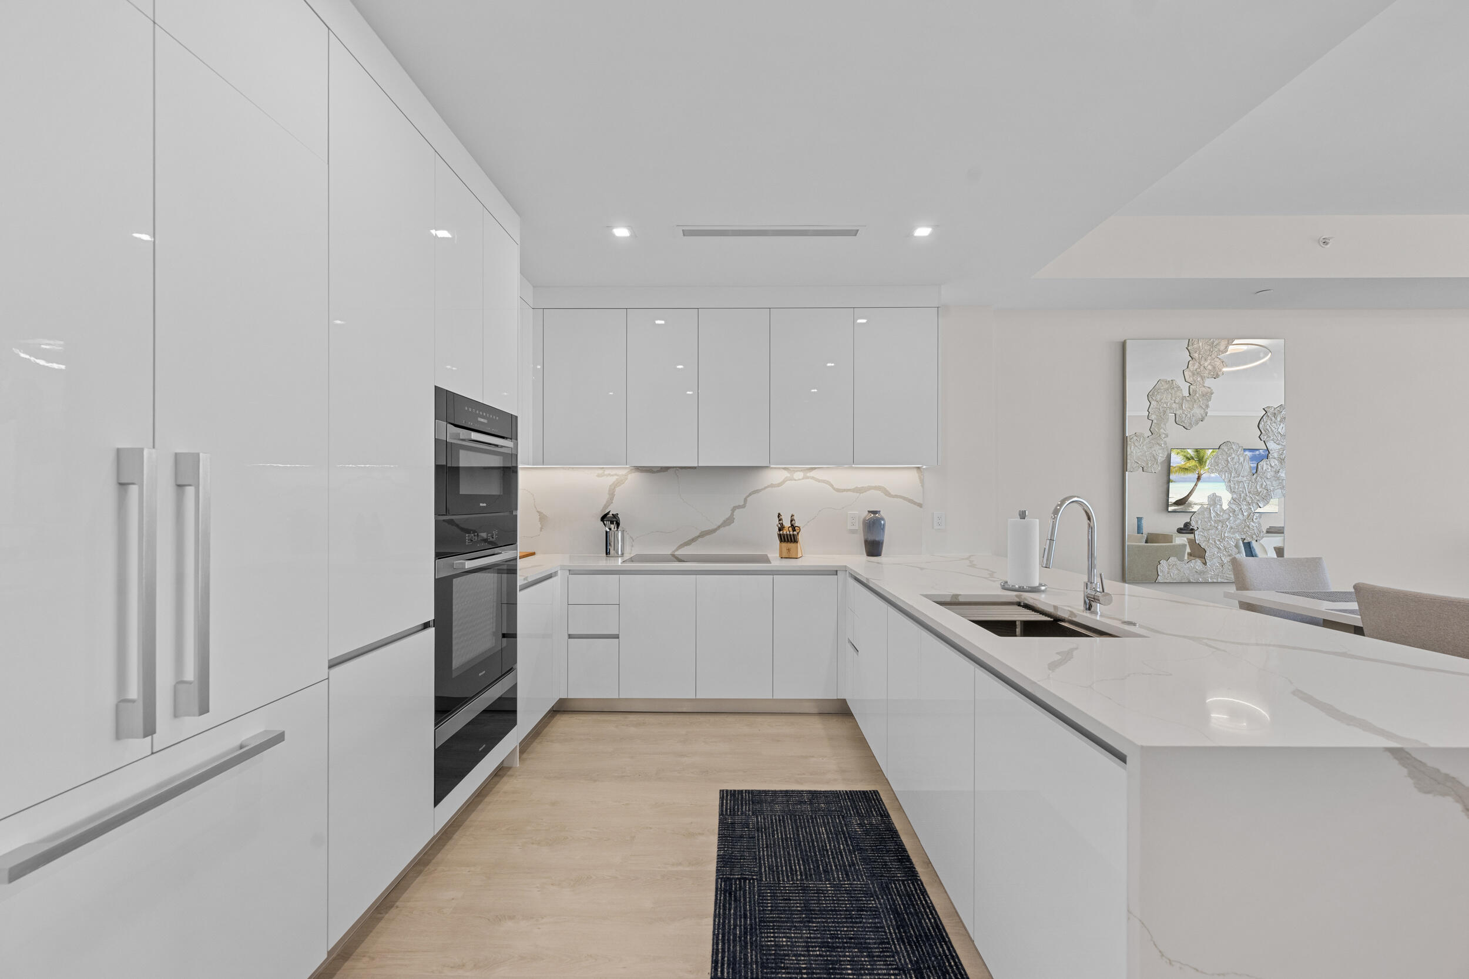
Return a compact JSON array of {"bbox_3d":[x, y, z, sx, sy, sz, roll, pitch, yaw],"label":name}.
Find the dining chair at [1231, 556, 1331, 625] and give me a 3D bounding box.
[{"bbox_3d":[3.683,0.926,3.597,0.570,0.935,0.620,0,-1,1],"label":"dining chair"}]

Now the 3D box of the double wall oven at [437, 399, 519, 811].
[{"bbox_3d":[-1.361,0.393,2.447,0.580,1.512,0.765,0,-1,1],"label":"double wall oven"}]

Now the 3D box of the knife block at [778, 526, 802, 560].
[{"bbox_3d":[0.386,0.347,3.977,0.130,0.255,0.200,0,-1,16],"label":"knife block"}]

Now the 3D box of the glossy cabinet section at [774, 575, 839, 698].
[{"bbox_3d":[0.439,0.902,3.781,0.396,0.753,0.580,0,0,1],"label":"glossy cabinet section"}]

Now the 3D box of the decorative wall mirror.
[{"bbox_3d":[3.466,-0.210,4.214,1.170,1.800,0.050,0,-1,1],"label":"decorative wall mirror"}]

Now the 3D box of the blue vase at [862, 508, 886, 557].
[{"bbox_3d":[0.994,0.311,4.051,0.168,0.330,0.168,0,-1,1],"label":"blue vase"}]

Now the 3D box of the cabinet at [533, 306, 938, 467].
[{"bbox_3d":[0.012,-0.676,3.990,2.720,1.065,0.340,0,-1,1],"label":"cabinet"}]

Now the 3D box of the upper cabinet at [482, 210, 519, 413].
[{"bbox_3d":[-1.369,-0.784,2.643,0.600,0.842,0.380,0,-1,1],"label":"upper cabinet"}]

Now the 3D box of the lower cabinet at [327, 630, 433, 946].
[{"bbox_3d":[-1.377,0.852,1.798,0.600,0.768,0.530,0,-1,1],"label":"lower cabinet"}]

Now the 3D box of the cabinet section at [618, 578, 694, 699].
[{"bbox_3d":[-0.464,0.904,3.794,0.470,0.753,0.580,0,0,1],"label":"cabinet section"}]

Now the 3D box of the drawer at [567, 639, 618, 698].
[{"bbox_3d":[-0.859,1.099,3.800,0.320,0.366,0.580,0,0,1],"label":"drawer"}]

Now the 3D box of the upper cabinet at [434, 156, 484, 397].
[{"bbox_3d":[-1.373,-0.790,2.259,0.600,0.842,0.390,0,-1,1],"label":"upper cabinet"}]

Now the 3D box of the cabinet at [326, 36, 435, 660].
[{"bbox_3d":[-1.377,-0.383,1.798,0.600,1.684,0.530,0,-1,1],"label":"cabinet"}]

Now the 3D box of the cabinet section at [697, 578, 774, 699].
[{"bbox_3d":[0.006,0.903,3.787,0.470,0.753,0.580,0,0,1],"label":"cabinet section"}]

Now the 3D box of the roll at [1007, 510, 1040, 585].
[{"bbox_3d":[1.315,0.262,2.588,0.142,0.330,0.142,0,-1,1],"label":"roll"}]

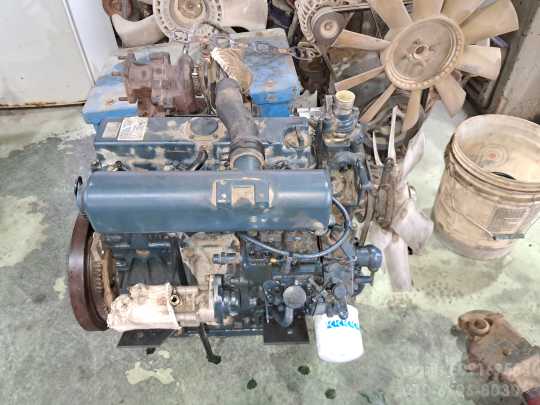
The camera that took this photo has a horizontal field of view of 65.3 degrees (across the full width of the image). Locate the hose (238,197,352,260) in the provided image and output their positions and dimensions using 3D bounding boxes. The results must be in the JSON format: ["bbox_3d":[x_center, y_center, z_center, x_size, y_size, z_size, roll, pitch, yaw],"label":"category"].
[{"bbox_3d":[0.043,0.044,0.680,0.190,0.120,0.060,0,44,0],"label":"hose"}]

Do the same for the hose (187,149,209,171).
[{"bbox_3d":[-0.120,-0.070,0.700,0.037,0.045,0.035,0,44,0],"label":"hose"}]

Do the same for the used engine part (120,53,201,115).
[{"bbox_3d":[-0.211,-0.223,0.810,0.165,0.120,0.110,0,44,0],"label":"used engine part"}]

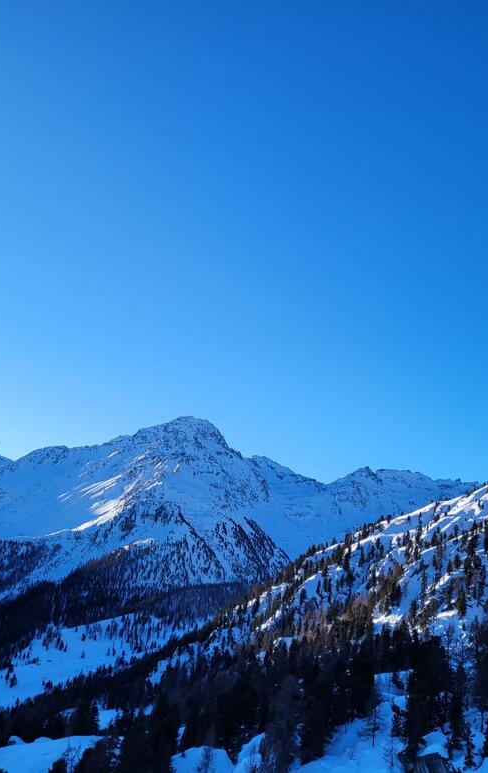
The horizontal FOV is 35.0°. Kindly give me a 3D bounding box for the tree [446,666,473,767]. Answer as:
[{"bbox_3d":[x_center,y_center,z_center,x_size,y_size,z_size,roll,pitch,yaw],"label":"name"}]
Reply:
[{"bbox_3d":[21.440,32.840,77.000,2.990,9.640,2.990,0,-6,0],"label":"tree"}]

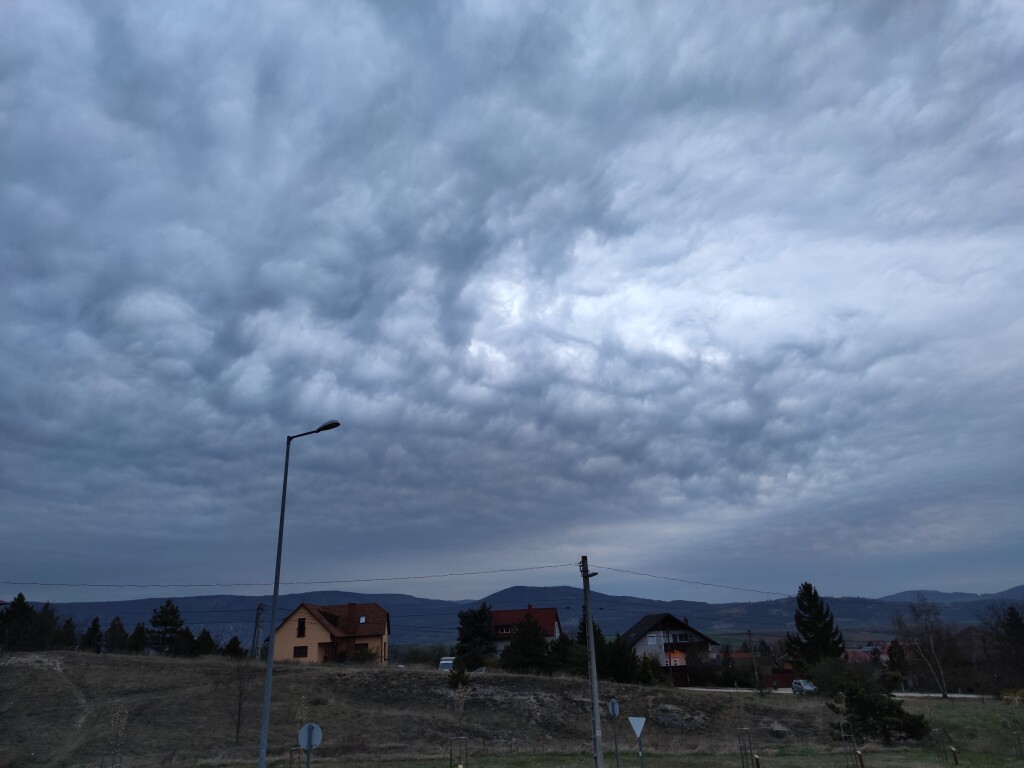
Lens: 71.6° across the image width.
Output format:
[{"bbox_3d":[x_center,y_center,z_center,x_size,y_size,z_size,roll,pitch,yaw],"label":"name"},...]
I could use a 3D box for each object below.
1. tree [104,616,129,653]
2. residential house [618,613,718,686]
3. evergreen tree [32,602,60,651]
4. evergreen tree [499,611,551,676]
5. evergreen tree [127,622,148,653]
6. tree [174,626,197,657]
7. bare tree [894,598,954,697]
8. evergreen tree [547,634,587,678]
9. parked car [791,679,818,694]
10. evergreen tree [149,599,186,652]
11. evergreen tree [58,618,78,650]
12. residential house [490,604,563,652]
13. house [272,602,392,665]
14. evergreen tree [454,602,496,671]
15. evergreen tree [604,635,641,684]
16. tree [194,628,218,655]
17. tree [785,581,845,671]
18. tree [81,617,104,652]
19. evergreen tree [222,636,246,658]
[{"bbox_3d":[-47.349,29.974,85.006,2.790,4.070,2.790,8,-22,-27],"label":"tree"},{"bbox_3d":[22.845,40.046,107.000,11.960,9.530,12.000,-2,-20,-3],"label":"residential house"},{"bbox_3d":[-56.386,29.345,86.010,3.290,5.510,3.290,10,-23,-31],"label":"evergreen tree"},{"bbox_3d":[1.709,32.846,90.017,6.150,7.390,6.150,-3,-20,0],"label":"evergreen tree"},{"bbox_3d":[-48.527,32.977,92.000,2.768,3.906,2.768,7,-22,-26],"label":"evergreen tree"},{"bbox_3d":[-41.847,33.132,91.000,2.738,3.857,2.738,6,-21,-23],"label":"tree"},{"bbox_3d":[44.155,28.099,76.000,6.651,10.451,6.651,-12,-22,26],"label":"bare tree"},{"bbox_3d":[6.909,34.352,90.000,4.923,5.335,4.923,-4,-19,3],"label":"evergreen tree"},{"bbox_3d":[36.976,38.229,89.500,1.750,1.570,4.200,-2,-20,-1],"label":"parked car"},{"bbox_3d":[-43.309,30.586,89.000,4.381,7.000,4.381,7,-21,-24],"label":"evergreen tree"},{"bbox_3d":[-53.720,30.210,86.004,2.350,3.430,2.350,9,-23,-29],"label":"evergreen tree"},{"bbox_3d":[0.769,36.779,103.817,12.000,8.400,9.500,-6,-20,9],"label":"residential house"},{"bbox_3d":[-22.955,32.309,92.000,12.830,6.640,11.000,0,-20,-6],"label":"house"},{"bbox_3d":[-4.781,33.205,93.000,5.341,8.642,5.341,-1,-19,-3],"label":"evergreen tree"},{"bbox_3d":[14.784,36.830,95.012,4.670,6.250,4.670,-5,-20,7],"label":"evergreen tree"},{"bbox_3d":[-36.144,30.457,84.003,2.750,2.890,2.750,6,-21,-21],"label":"tree"},{"bbox_3d":[41.754,33.886,98.000,8.040,12.795,8.040,-10,-21,20],"label":"tree"},{"bbox_3d":[-50.223,29.974,85.006,2.790,4.070,2.790,8,-22,-28],"label":"tree"},{"bbox_3d":[-33.613,32.038,86.000,2.822,2.727,2.822,5,-21,-20],"label":"evergreen tree"}]

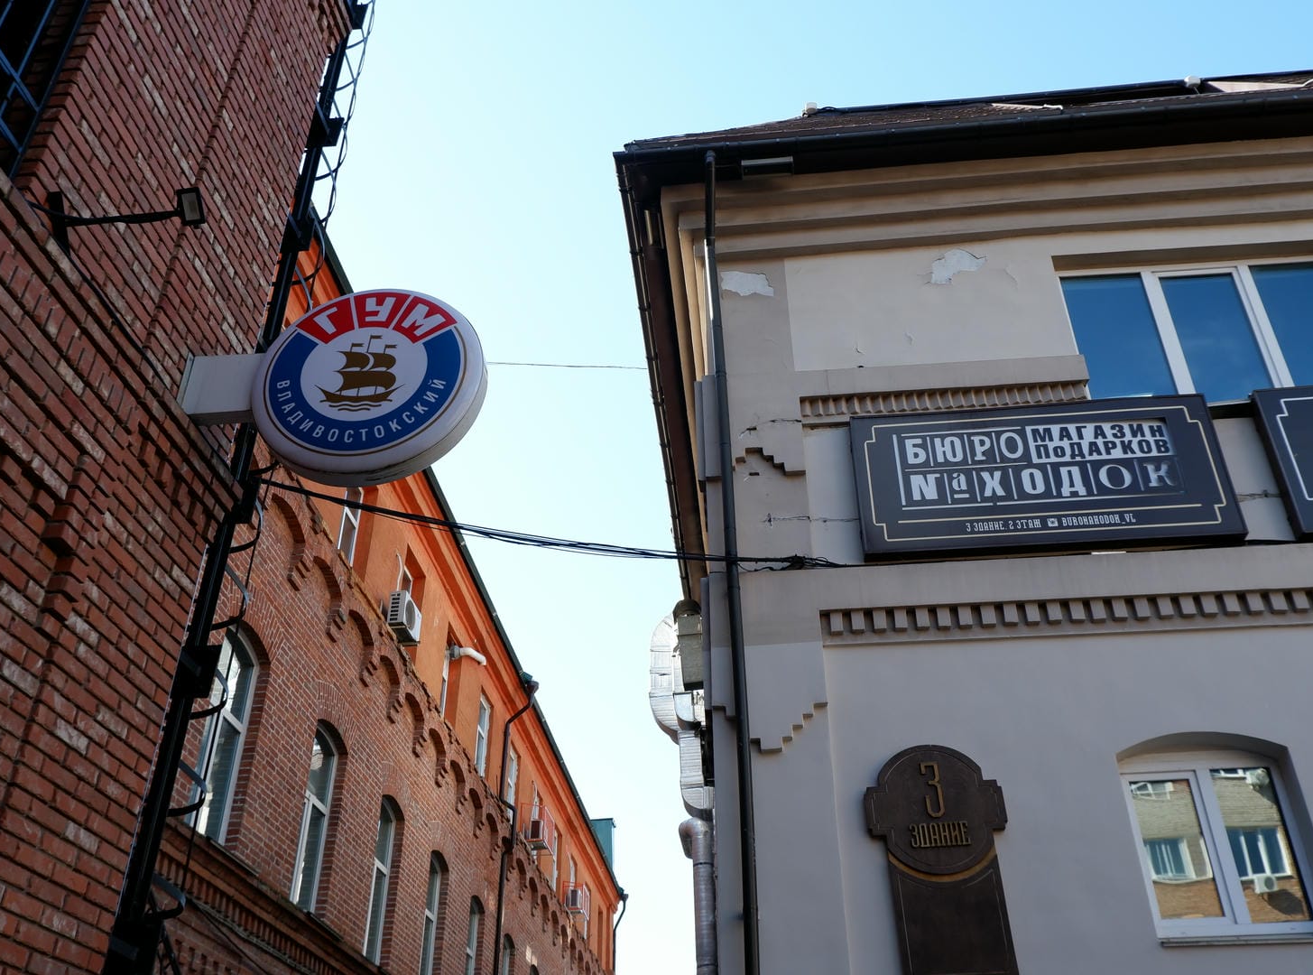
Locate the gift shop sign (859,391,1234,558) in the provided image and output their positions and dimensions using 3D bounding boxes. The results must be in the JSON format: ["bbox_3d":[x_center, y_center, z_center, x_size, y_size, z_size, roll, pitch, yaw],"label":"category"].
[{"bbox_3d":[2.696,-0.071,7.803,2.525,1.140,0.140,-3,-33,5],"label":"gift shop sign"}]

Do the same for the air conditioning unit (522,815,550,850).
[{"bbox_3d":[-2.588,7.762,24.592,0.280,0.480,0.740,-3,-33,5],"label":"air conditioning unit"}]

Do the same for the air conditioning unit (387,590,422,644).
[{"bbox_3d":[-3.783,1.976,16.595,0.260,0.500,0.760,-3,-33,5],"label":"air conditioning unit"}]

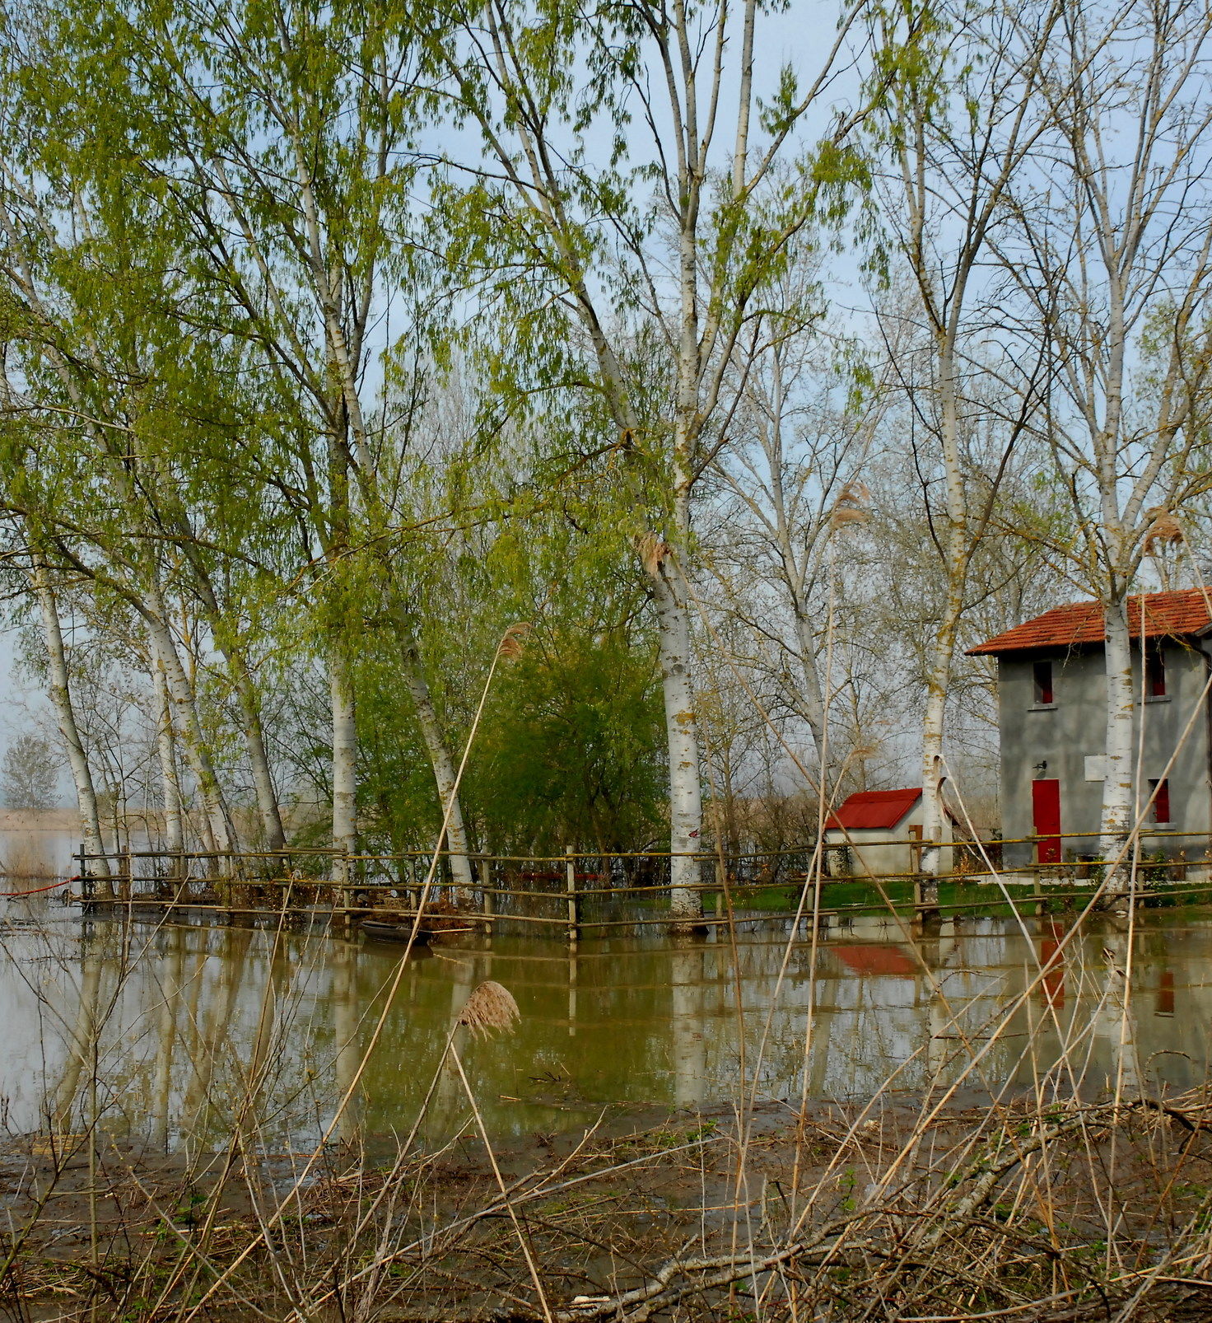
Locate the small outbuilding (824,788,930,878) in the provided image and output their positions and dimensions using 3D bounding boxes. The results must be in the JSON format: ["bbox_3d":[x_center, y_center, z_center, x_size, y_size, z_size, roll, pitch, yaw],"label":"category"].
[{"bbox_3d":[7.885,4.746,65.074,2.406,2.385,2.853,2,-4,-33],"label":"small outbuilding"}]

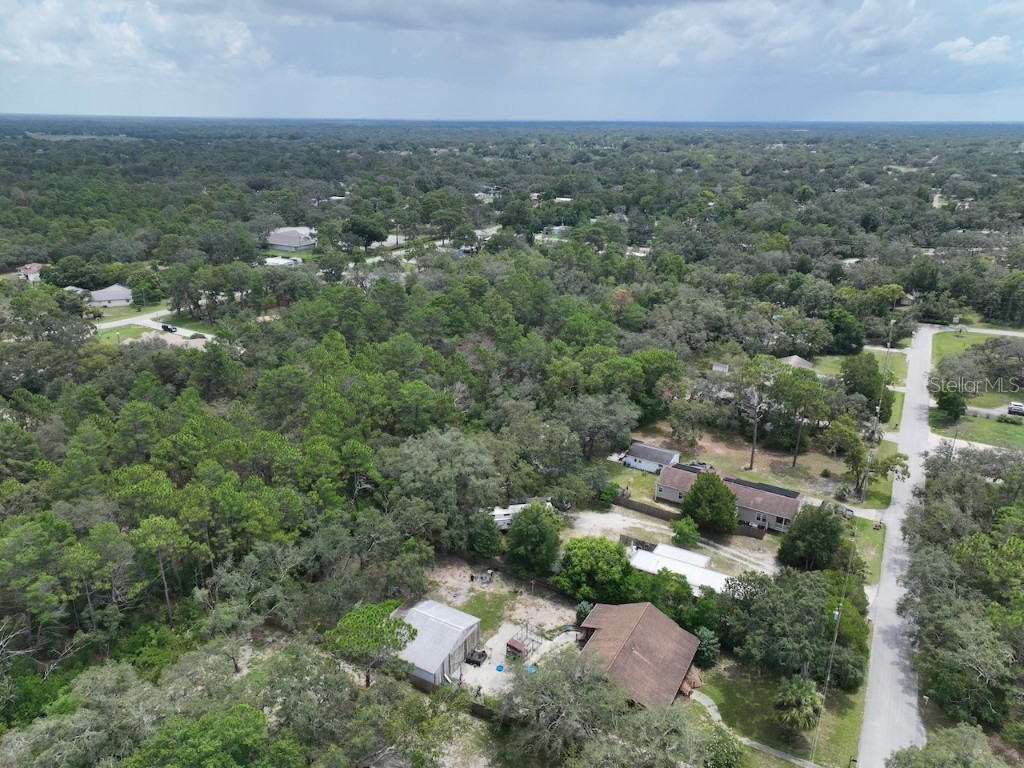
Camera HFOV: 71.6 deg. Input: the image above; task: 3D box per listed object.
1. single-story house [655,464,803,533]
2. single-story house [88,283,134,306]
[{"bbox_3d":[37.346,18.956,121.917,22.931,4.269,9.288,12,23,28],"label":"single-story house"},{"bbox_3d":[-142.186,-31.097,249.746,14.400,5.600,14.600,-8,22,-22],"label":"single-story house"}]

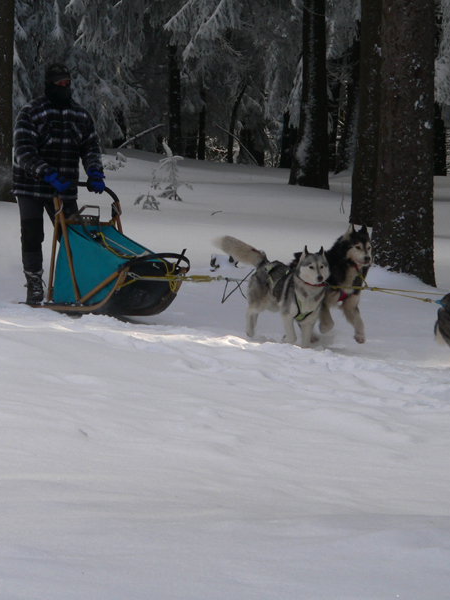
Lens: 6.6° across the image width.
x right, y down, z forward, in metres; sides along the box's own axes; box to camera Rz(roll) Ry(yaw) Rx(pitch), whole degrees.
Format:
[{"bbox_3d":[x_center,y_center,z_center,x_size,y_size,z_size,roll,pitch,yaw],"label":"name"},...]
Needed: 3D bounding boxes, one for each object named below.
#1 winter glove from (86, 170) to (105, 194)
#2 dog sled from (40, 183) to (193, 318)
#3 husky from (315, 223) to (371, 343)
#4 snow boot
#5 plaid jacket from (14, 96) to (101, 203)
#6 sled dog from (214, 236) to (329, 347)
[{"bbox_3d":[-0.972,-0.882,29.500,0.130,0.170,0.150,-1,4,-20],"label":"winter glove"},{"bbox_3d":[-0.892,-0.382,29.100,0.550,0.920,1.650,2,4,-29],"label":"dog sled"},{"bbox_3d":[0.695,-0.105,26.650,0.280,0.760,0.880,-2,4,-28],"label":"husky"},{"bbox_3d":[-1.440,-0.095,29.700,0.130,0.250,0.300,-1,4,-18],"label":"snow boot"},{"bbox_3d":[-1.260,-1.139,29.550,0.640,0.760,0.420,-1,4,-17],"label":"plaid jacket"},{"bbox_3d":[0.314,-0.057,26.500,0.290,0.690,1.080,-2,4,-32],"label":"sled dog"}]

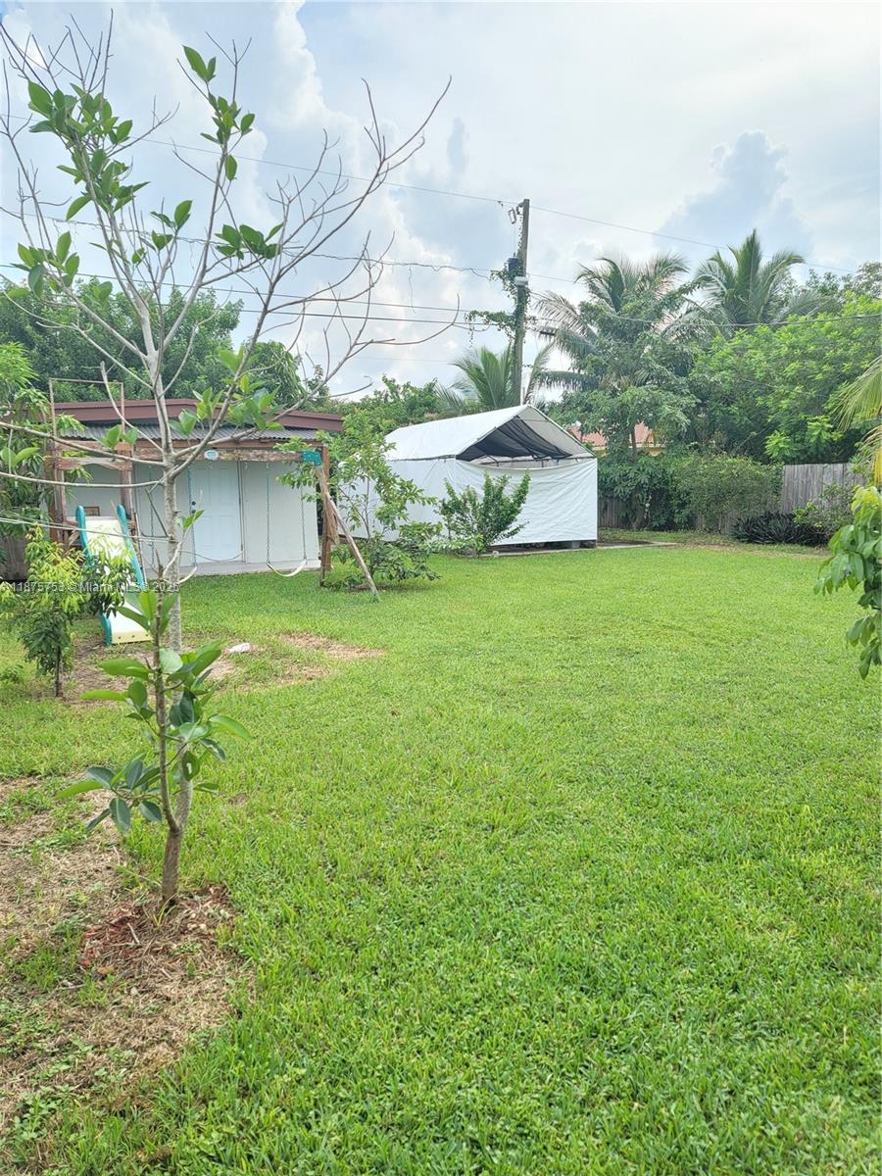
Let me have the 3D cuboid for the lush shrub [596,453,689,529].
[{"bbox_3d":[5.543,-2.607,23.225,2.433,2.025,1.900,-1,7,0],"label":"lush shrub"}]

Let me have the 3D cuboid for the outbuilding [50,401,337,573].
[{"bbox_3d":[-4.613,-1.924,16.033,4.920,2.929,4.600,-5,8,-25],"label":"outbuilding"}]

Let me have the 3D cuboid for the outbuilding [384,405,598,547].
[{"bbox_3d":[0.330,-2.435,19.441,3.239,2.866,6.318,-5,8,-26],"label":"outbuilding"}]

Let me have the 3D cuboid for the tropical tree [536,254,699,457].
[{"bbox_3d":[5.687,-6.423,27.420,5.213,8.516,5.200,-1,7,0],"label":"tropical tree"}]

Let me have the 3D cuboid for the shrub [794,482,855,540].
[{"bbox_3d":[8.737,-1.770,19.287,1.304,1.237,1.200,-1,7,0],"label":"shrub"}]

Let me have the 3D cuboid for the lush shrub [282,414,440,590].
[{"bbox_3d":[-1.181,-1.241,12.110,2.129,2.432,2.100,-1,7,0],"label":"lush shrub"}]

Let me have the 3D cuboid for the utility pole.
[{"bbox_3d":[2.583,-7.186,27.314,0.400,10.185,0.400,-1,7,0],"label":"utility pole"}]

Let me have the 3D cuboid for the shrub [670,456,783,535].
[{"bbox_3d":[7.375,-2.432,21.859,2.625,1.950,2.000,-1,7,0],"label":"shrub"}]

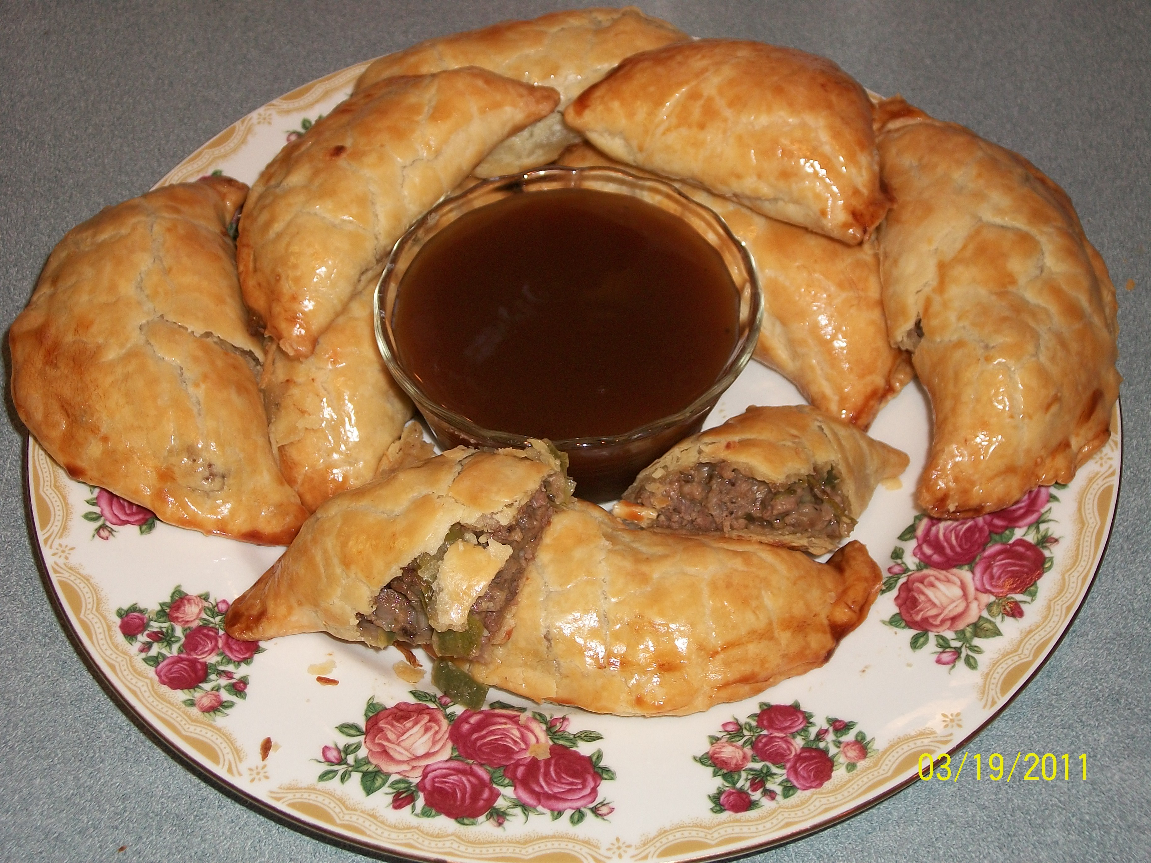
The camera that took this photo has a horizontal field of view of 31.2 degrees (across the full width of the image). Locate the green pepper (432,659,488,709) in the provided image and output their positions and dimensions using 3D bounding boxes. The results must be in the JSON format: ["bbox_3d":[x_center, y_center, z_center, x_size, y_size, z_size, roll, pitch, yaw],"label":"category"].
[{"bbox_3d":[-0.028,0.058,0.478,0.015,0.007,0.007,25,57,21],"label":"green pepper"}]

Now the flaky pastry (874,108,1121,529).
[{"bbox_3d":[0.109,-0.045,0.522,0.059,0.040,0.126,-5,51,6],"label":"flaky pastry"}]

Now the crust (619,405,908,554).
[{"bbox_3d":[0.043,0.006,0.497,0.072,0.035,0.037,4,52,6],"label":"crust"}]

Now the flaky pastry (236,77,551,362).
[{"bbox_3d":[-0.058,-0.073,0.539,0.052,0.038,0.106,23,56,30],"label":"flaky pastry"}]

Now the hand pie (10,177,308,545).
[{"bbox_3d":[-0.111,-0.026,0.516,0.064,0.040,0.117,-7,51,-12],"label":"hand pie"}]

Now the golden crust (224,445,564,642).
[{"bbox_3d":[-0.039,0.022,0.487,0.088,0.039,0.038,-19,53,-12],"label":"golden crust"}]

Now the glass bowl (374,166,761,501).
[{"bbox_3d":[-0.001,-0.018,0.514,0.093,0.044,0.093,-2,52,2],"label":"glass bowl"}]

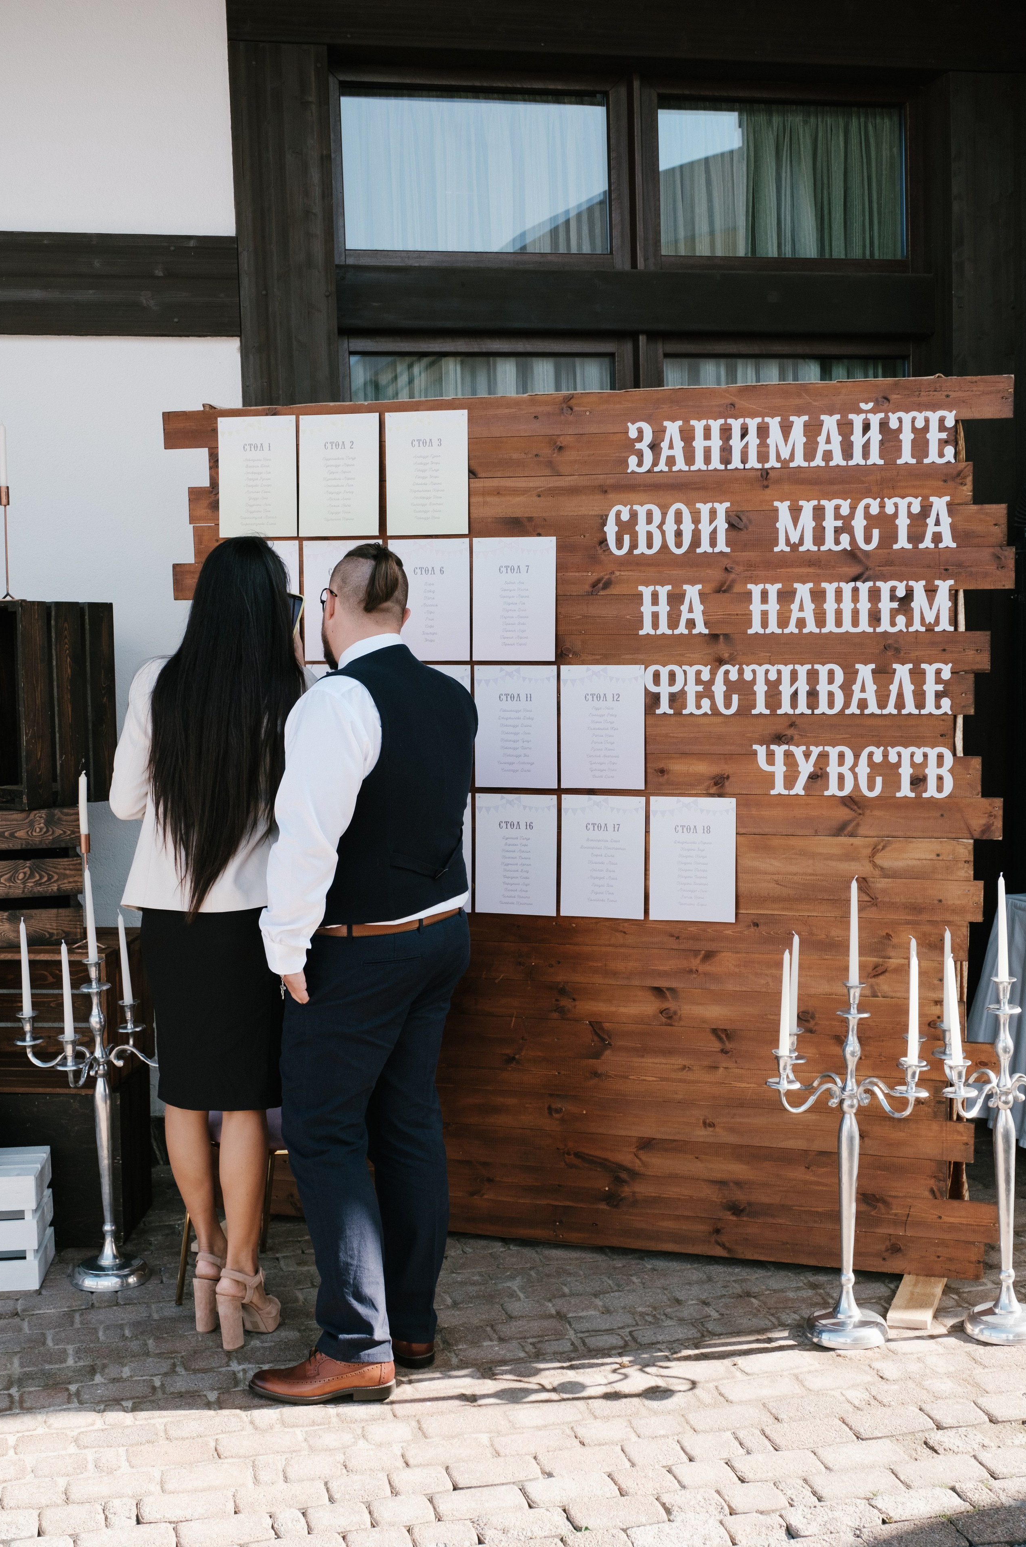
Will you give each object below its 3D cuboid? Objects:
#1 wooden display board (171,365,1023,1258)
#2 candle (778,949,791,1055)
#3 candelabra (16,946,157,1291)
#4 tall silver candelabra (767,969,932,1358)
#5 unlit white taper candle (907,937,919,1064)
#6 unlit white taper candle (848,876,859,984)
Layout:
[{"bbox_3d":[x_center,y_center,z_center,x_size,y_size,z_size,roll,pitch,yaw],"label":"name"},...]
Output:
[{"bbox_3d":[0.135,0.129,4.628,2.100,2.080,0.070,1,5,17],"label":"wooden display board"},{"bbox_3d":[0.581,0.489,4.024,0.022,0.233,0.022,2,6,16],"label":"candle"},{"bbox_3d":[-0.994,0.839,4.582,0.350,0.785,0.350,-4,6,-20],"label":"candelabra"},{"bbox_3d":[0.737,0.844,4.123,0.350,0.785,0.350,2,5,17],"label":"tall silver candelabra"},{"bbox_3d":[0.835,0.492,3.935,0.022,0.241,0.022,1,5,17],"label":"unlit white taper candle"},{"bbox_3d":[0.737,0.342,4.077,0.022,0.243,0.022,1,5,17],"label":"unlit white taper candle"}]

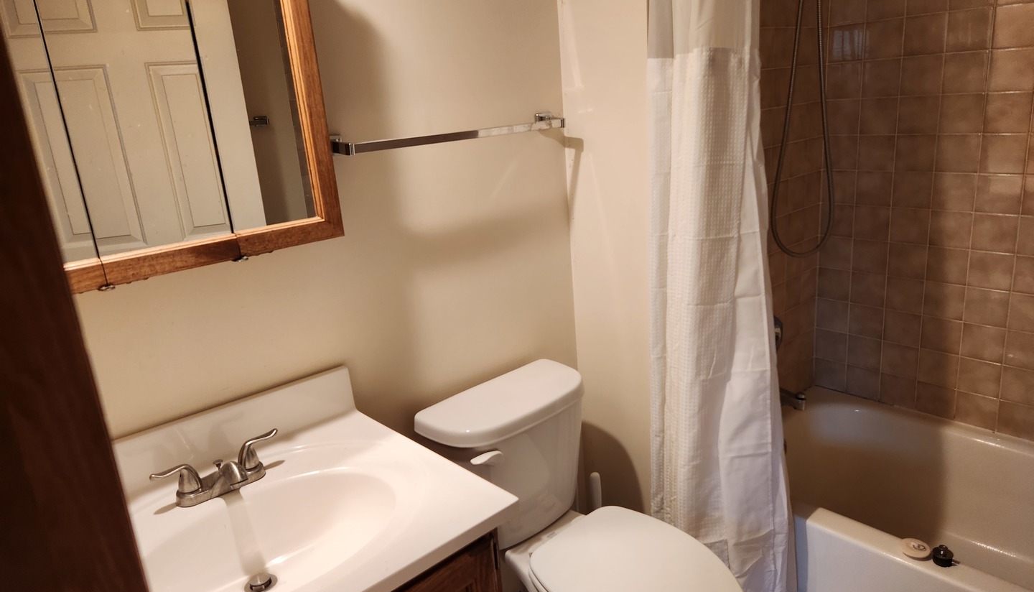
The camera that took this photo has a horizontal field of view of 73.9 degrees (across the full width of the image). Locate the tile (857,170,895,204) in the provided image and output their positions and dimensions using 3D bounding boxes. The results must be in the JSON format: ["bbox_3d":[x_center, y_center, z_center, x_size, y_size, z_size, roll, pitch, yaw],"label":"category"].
[{"bbox_3d":[1.117,-0.333,2.140,0.010,0.108,0.108,-18,21,-39],"label":"tile"}]

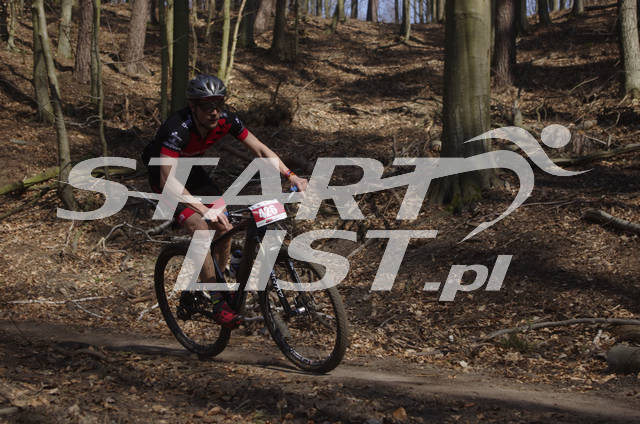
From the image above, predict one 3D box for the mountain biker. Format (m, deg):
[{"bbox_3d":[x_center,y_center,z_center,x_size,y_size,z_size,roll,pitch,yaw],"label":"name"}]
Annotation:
[{"bbox_3d":[-0.625,-0.053,6.510,0.694,1.428,0.984,-10,5,-36],"label":"mountain biker"}]

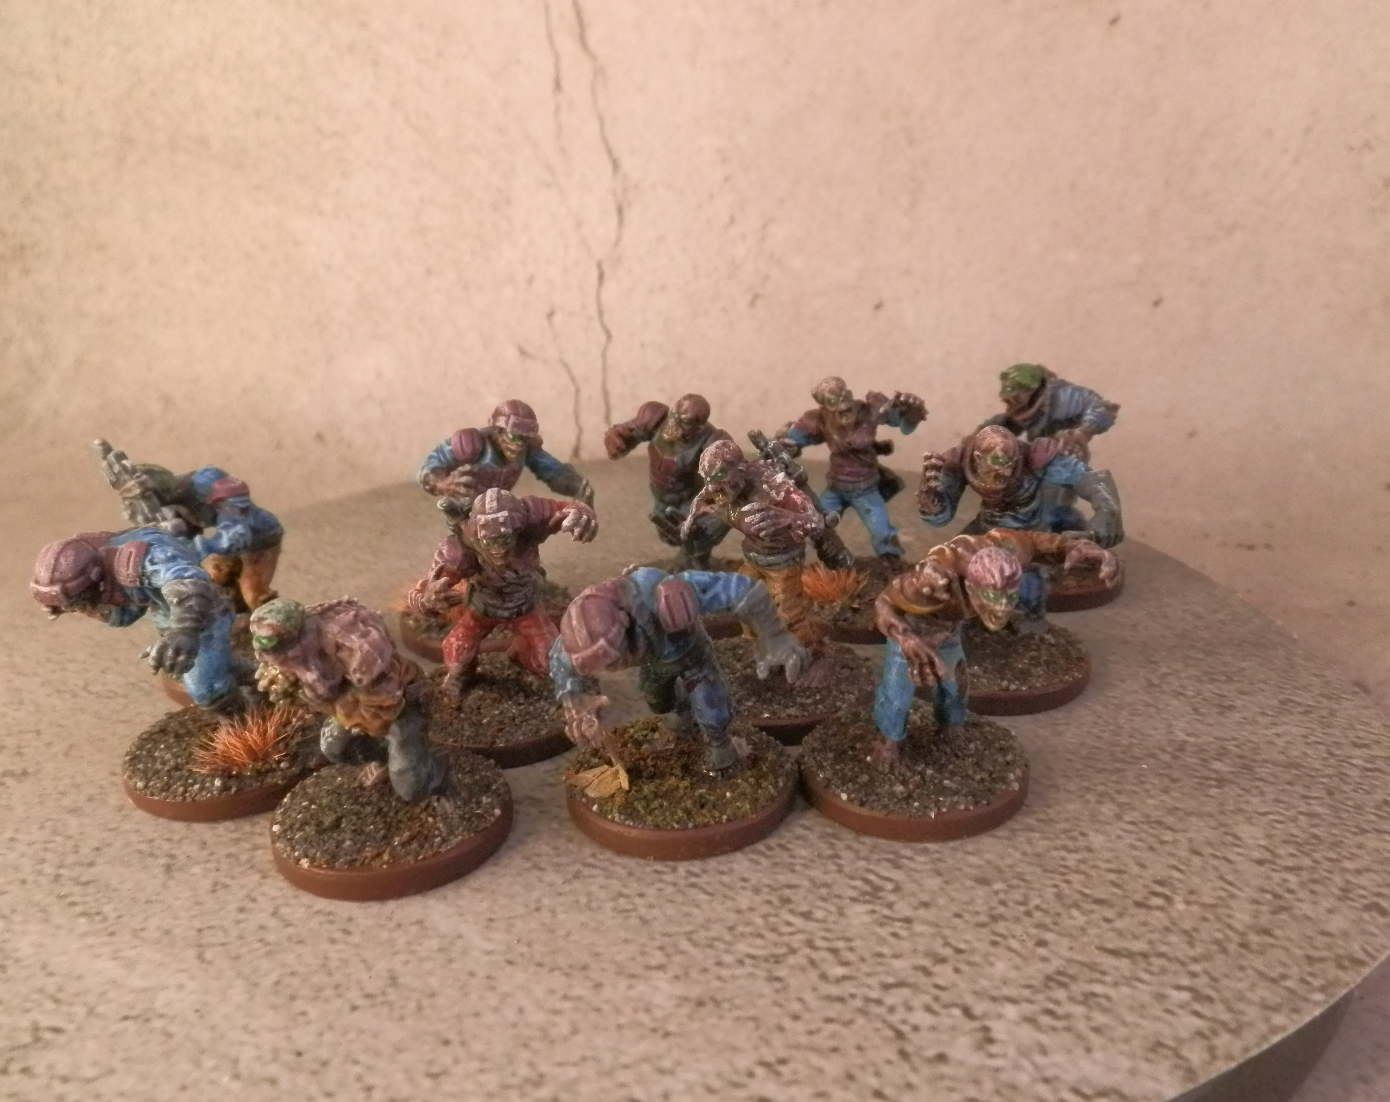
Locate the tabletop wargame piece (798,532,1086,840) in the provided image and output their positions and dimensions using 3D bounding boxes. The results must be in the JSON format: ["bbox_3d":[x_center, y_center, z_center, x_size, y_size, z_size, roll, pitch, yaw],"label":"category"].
[{"bbox_3d":[0.026,0.011,0.126,0.030,0.030,0.027,-4,20,-2],"label":"tabletop wargame piece"}]

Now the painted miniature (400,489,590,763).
[{"bbox_3d":[-0.024,0.006,0.143,0.025,0.031,0.025,-5,21,-3],"label":"painted miniature"}]

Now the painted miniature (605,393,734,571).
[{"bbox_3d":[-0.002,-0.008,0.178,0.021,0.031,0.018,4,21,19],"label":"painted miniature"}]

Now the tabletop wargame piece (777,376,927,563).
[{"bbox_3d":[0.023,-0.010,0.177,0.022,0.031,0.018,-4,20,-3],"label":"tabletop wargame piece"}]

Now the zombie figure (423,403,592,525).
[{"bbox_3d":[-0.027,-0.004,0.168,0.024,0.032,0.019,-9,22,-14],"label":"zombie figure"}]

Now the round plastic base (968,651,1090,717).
[{"bbox_3d":[0.038,0.013,0.153,0.025,0.004,0.025,-4,21,0],"label":"round plastic base"}]

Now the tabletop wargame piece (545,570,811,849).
[{"bbox_3d":[-0.002,0.014,0.126,0.026,0.028,0.026,7,22,26],"label":"tabletop wargame piece"}]

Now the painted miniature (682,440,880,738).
[{"bbox_3d":[0.009,0.002,0.144,0.025,0.035,0.025,10,25,31],"label":"painted miniature"}]

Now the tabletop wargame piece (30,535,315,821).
[{"bbox_3d":[-0.056,0.011,0.136,0.029,0.030,0.025,-18,25,-32],"label":"tabletop wargame piece"}]

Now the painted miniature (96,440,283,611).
[{"bbox_3d":[-0.070,-0.001,0.169,0.022,0.030,0.018,-15,23,-30],"label":"painted miniature"}]

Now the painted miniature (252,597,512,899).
[{"bbox_3d":[-0.033,0.017,0.123,0.025,0.028,0.026,10,23,31],"label":"painted miniature"}]

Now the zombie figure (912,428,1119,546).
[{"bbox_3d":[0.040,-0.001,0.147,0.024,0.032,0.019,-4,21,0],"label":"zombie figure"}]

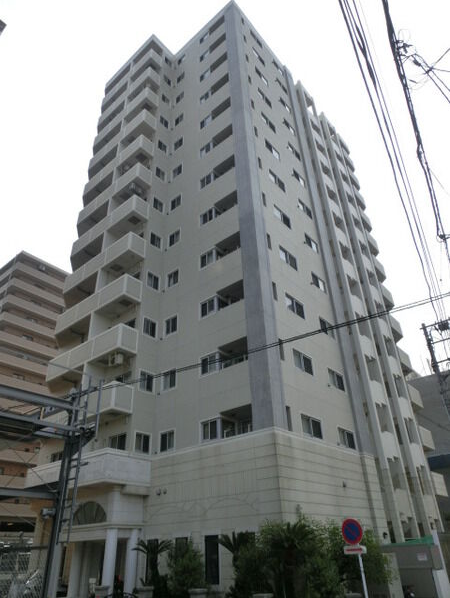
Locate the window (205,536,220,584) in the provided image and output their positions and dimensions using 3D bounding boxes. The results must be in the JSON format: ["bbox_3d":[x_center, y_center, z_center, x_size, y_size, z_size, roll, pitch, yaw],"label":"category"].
[{"bbox_3d":[-0.459,9.543,15.233,0.712,1.568,0.140,-26,-39,33],"label":"window"}]

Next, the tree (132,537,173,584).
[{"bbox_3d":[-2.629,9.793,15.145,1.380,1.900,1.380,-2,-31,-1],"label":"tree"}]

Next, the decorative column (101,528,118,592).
[{"bbox_3d":[-4.490,10.336,16.155,0.430,2.440,0.430,-26,-39,33],"label":"decorative column"}]

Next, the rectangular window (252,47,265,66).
[{"bbox_3d":[2.679,-18.922,32.667,0.120,0.880,1.500,-26,-39,33],"label":"rectangular window"}]

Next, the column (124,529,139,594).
[{"bbox_3d":[-3.801,10.731,16.848,0.430,2.450,0.430,-26,-39,33],"label":"column"}]

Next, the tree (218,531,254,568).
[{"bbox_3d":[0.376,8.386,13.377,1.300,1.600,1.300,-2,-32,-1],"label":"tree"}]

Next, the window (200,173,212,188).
[{"bbox_3d":[-1.111,-7.202,25.424,0.970,0.880,0.120,-26,-39,33],"label":"window"}]

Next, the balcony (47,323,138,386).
[{"bbox_3d":[-7.125,3.163,22.035,6.444,1.246,1.167,-26,-40,32],"label":"balcony"}]

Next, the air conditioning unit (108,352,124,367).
[{"bbox_3d":[-5.249,3.019,20.237,0.800,0.600,0.300,-26,-39,33],"label":"air conditioning unit"}]

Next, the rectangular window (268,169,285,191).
[{"bbox_3d":[3.116,-7.090,24.924,0.120,0.900,1.600,-27,-40,33],"label":"rectangular window"}]

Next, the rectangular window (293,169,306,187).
[{"bbox_3d":[5.091,-8.248,28.481,0.120,0.900,1.450,-27,-40,33],"label":"rectangular window"}]

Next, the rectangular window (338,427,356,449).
[{"bbox_3d":[5.681,6.496,19.333,0.120,0.823,1.415,-26,-40,32],"label":"rectangular window"}]

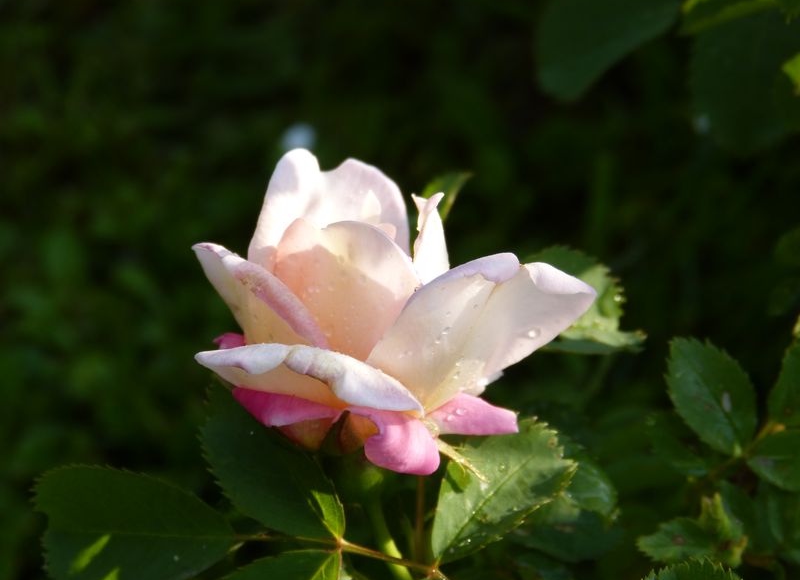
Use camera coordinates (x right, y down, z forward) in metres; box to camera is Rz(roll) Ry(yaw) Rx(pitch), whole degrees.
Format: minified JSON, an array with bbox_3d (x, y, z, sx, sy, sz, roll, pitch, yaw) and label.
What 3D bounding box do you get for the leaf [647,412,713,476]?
[{"bbox_3d":[0.065,0.036,0.610,0.015,0.008,0.021,-35,57,-18],"label":"leaf"}]

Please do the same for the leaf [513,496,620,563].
[{"bbox_3d":[0.037,0.053,0.590,0.025,0.009,0.020,2,45,2],"label":"leaf"}]

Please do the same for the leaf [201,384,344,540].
[{"bbox_3d":[-0.027,0.036,0.560,0.026,0.010,0.049,-34,62,-13],"label":"leaf"}]

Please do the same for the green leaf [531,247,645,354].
[{"bbox_3d":[0.040,0.002,0.585,0.030,0.012,0.026,4,56,-8],"label":"green leaf"}]

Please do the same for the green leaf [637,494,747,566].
[{"bbox_3d":[0.066,0.055,0.600,0.025,0.014,0.018,0,49,0],"label":"green leaf"}]

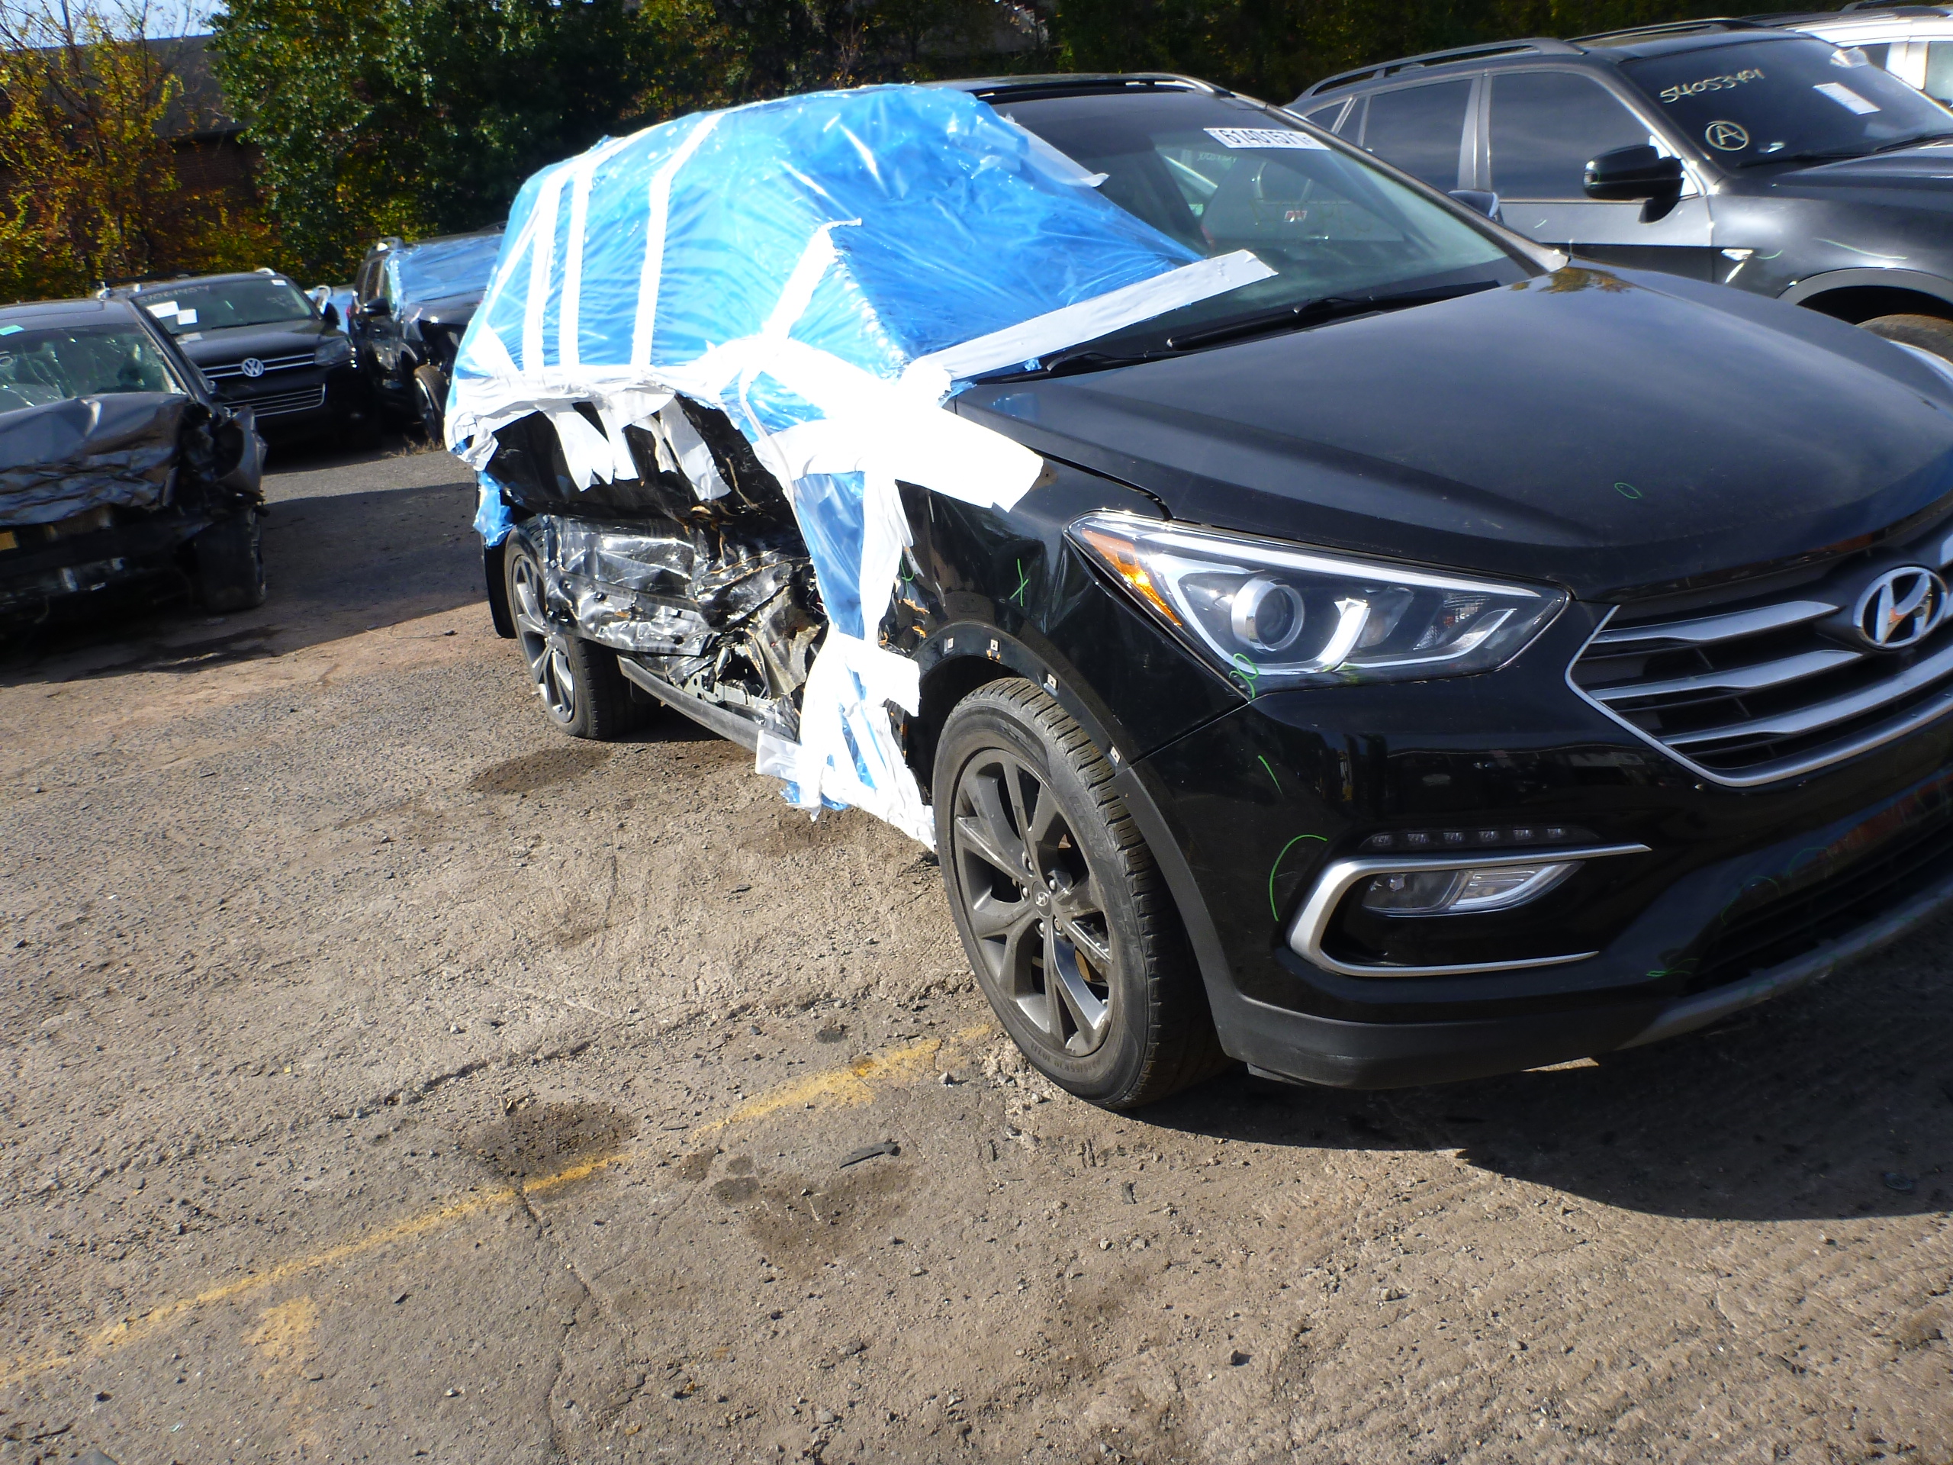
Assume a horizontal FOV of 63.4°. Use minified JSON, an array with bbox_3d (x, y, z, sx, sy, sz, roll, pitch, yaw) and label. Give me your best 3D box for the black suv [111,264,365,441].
[{"bbox_3d":[-7.350,-3.630,15.550,2.000,1.730,4.800,-16,20,-26],"label":"black suv"}]

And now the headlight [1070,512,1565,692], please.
[{"bbox_3d":[0.440,-0.184,2.125,0.380,0.230,0.600,-17,20,-28],"label":"headlight"}]

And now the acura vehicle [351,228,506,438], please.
[{"bbox_3d":[-4.930,-3.980,15.600,2.000,1.740,4.820,-16,20,-25],"label":"acura vehicle"}]

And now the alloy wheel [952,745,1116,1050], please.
[{"bbox_3d":[0.155,0.259,2.594,0.200,0.520,0.520,-16,20,-25],"label":"alloy wheel"}]

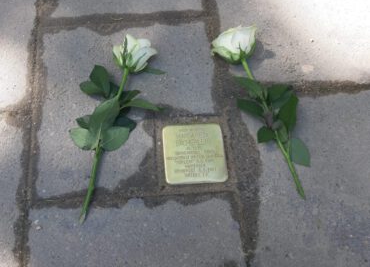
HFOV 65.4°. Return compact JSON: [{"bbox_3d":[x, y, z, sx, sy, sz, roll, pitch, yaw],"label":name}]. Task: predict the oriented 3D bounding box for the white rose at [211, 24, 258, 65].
[{"bbox_3d":[0.086,-0.153,0.498,0.079,0.058,0.056,-14,77,-6],"label":"white rose"}]

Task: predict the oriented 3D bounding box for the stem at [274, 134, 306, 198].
[{"bbox_3d":[0.163,0.048,0.450,0.009,0.008,0.114,-17,75,-7],"label":"stem"}]

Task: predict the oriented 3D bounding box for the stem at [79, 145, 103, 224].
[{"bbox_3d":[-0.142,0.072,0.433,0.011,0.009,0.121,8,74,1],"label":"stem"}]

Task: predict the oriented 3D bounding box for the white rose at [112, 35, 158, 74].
[{"bbox_3d":[-0.085,-0.135,0.488,0.071,0.056,0.055,15,76,4],"label":"white rose"}]

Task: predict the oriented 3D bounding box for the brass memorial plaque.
[{"bbox_3d":[0.015,0.033,0.466,0.096,0.012,0.096,-4,70,-3],"label":"brass memorial plaque"}]

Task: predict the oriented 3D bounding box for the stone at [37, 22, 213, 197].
[{"bbox_3d":[-0.096,-0.044,0.511,0.294,0.050,0.304,-4,70,-3],"label":"stone"}]

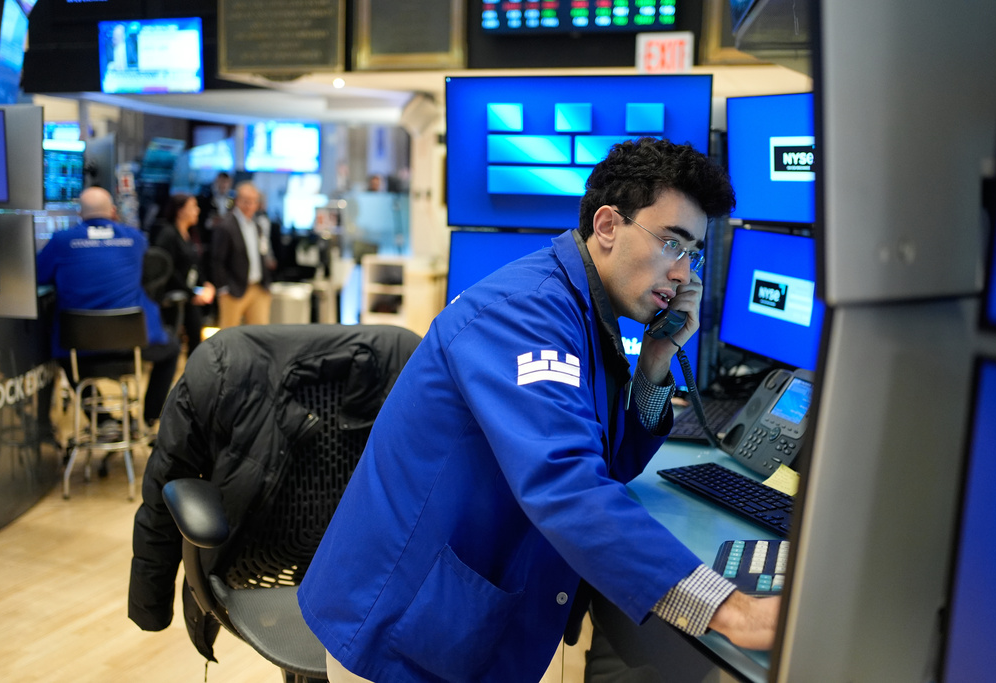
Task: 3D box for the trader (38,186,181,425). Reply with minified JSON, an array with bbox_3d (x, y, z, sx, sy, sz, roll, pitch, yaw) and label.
[{"bbox_3d":[-2.160,-0.197,5.550,0.680,1.270,0.660,-1,8,-14],"label":"trader"}]

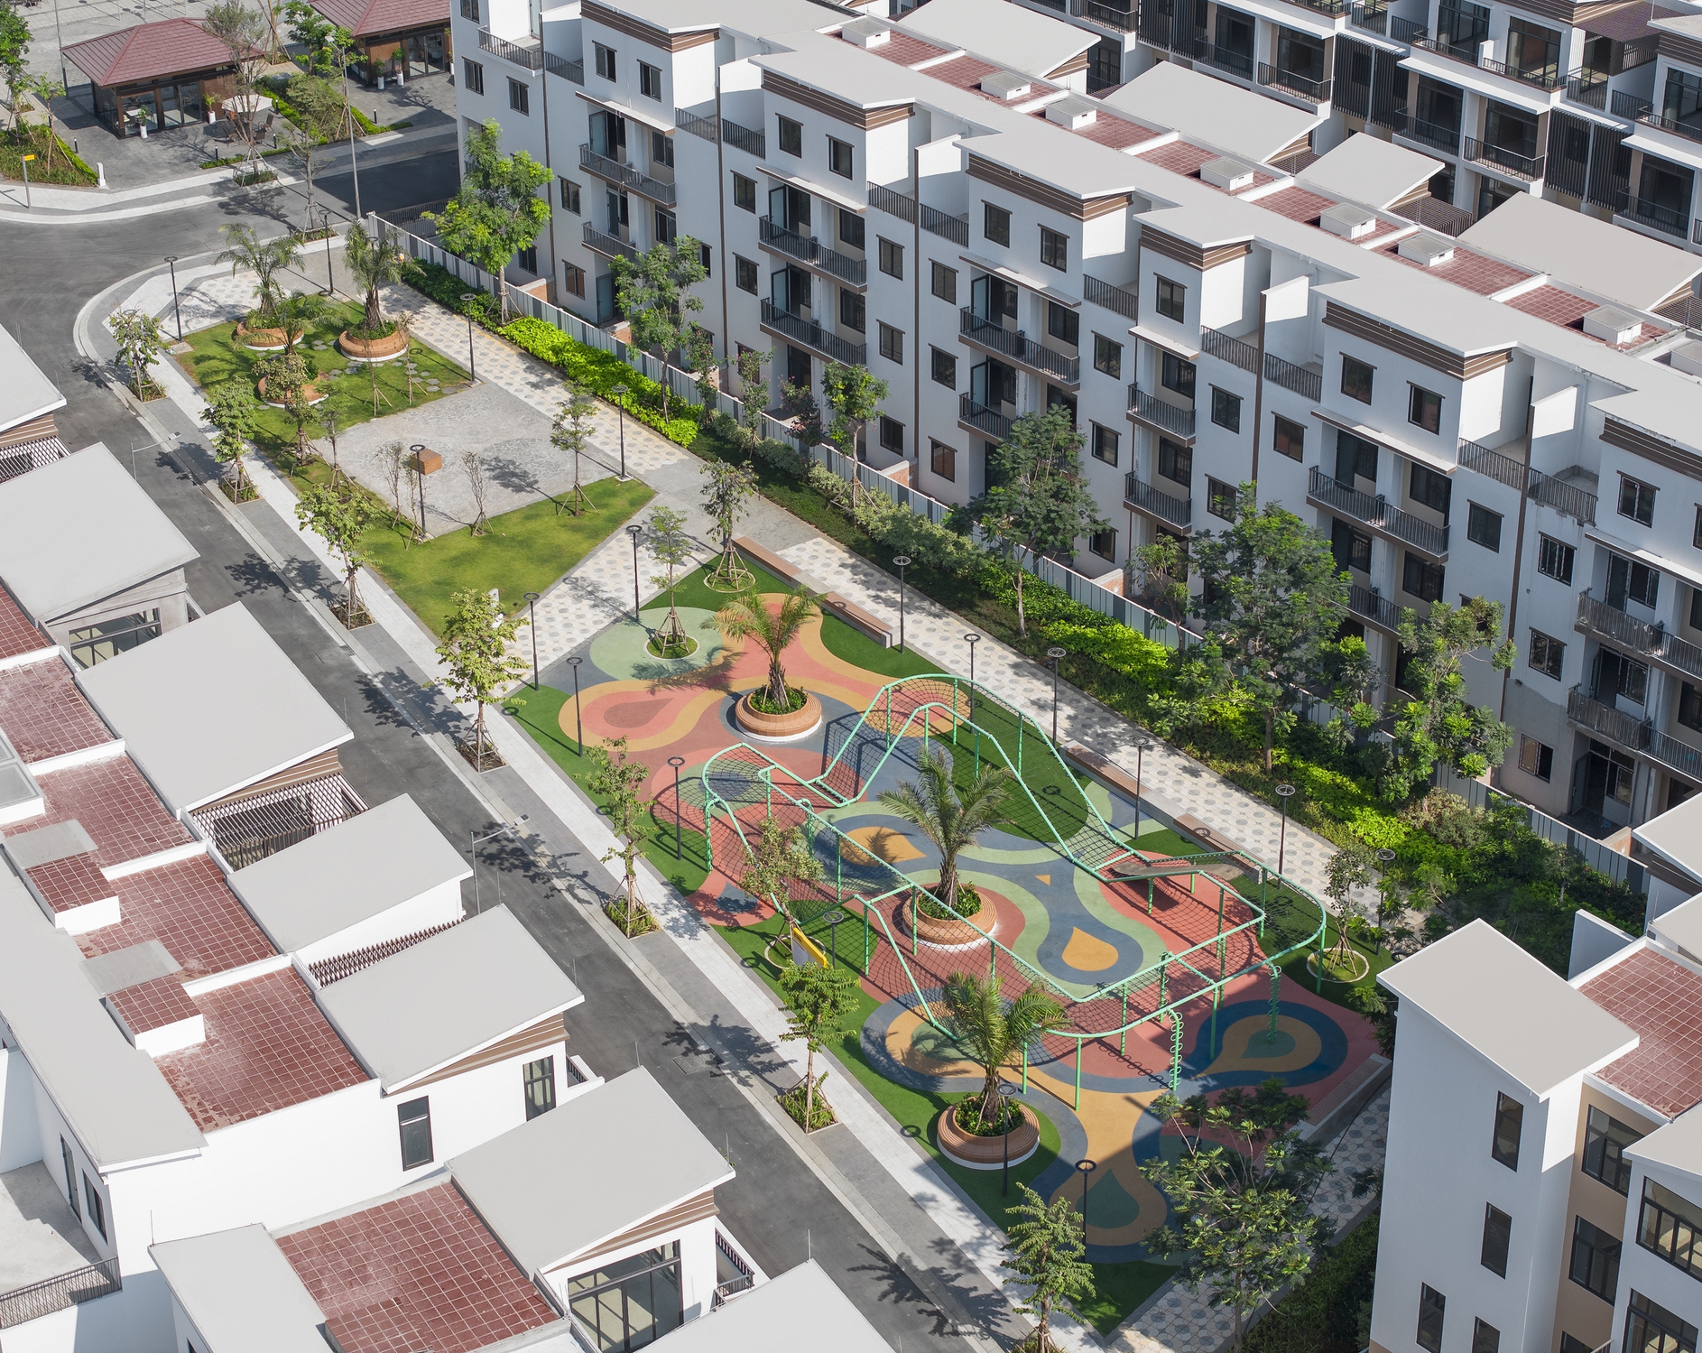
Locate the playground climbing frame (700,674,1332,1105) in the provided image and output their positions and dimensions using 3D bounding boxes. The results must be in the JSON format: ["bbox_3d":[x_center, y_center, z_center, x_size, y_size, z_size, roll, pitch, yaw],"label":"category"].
[{"bbox_3d":[4.760,6.652,117.653,12.552,2.825,21.232,-21,36,-32],"label":"playground climbing frame"}]

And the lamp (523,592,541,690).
[{"bbox_3d":[-10.667,-1.099,123.166,0.535,3.629,0.535,-16,34,-24],"label":"lamp"}]

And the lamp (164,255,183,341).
[{"bbox_3d":[-29.056,-16.205,157.188,0.620,3.860,0.620,-23,37,-34],"label":"lamp"}]

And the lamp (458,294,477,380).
[{"bbox_3d":[-15.977,-14.187,153.406,0.620,3.860,0.620,-23,37,-34],"label":"lamp"}]

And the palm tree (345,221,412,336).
[{"bbox_3d":[-19.131,-15.875,146.445,3.150,4.631,3.150,-1,30,0],"label":"palm tree"}]

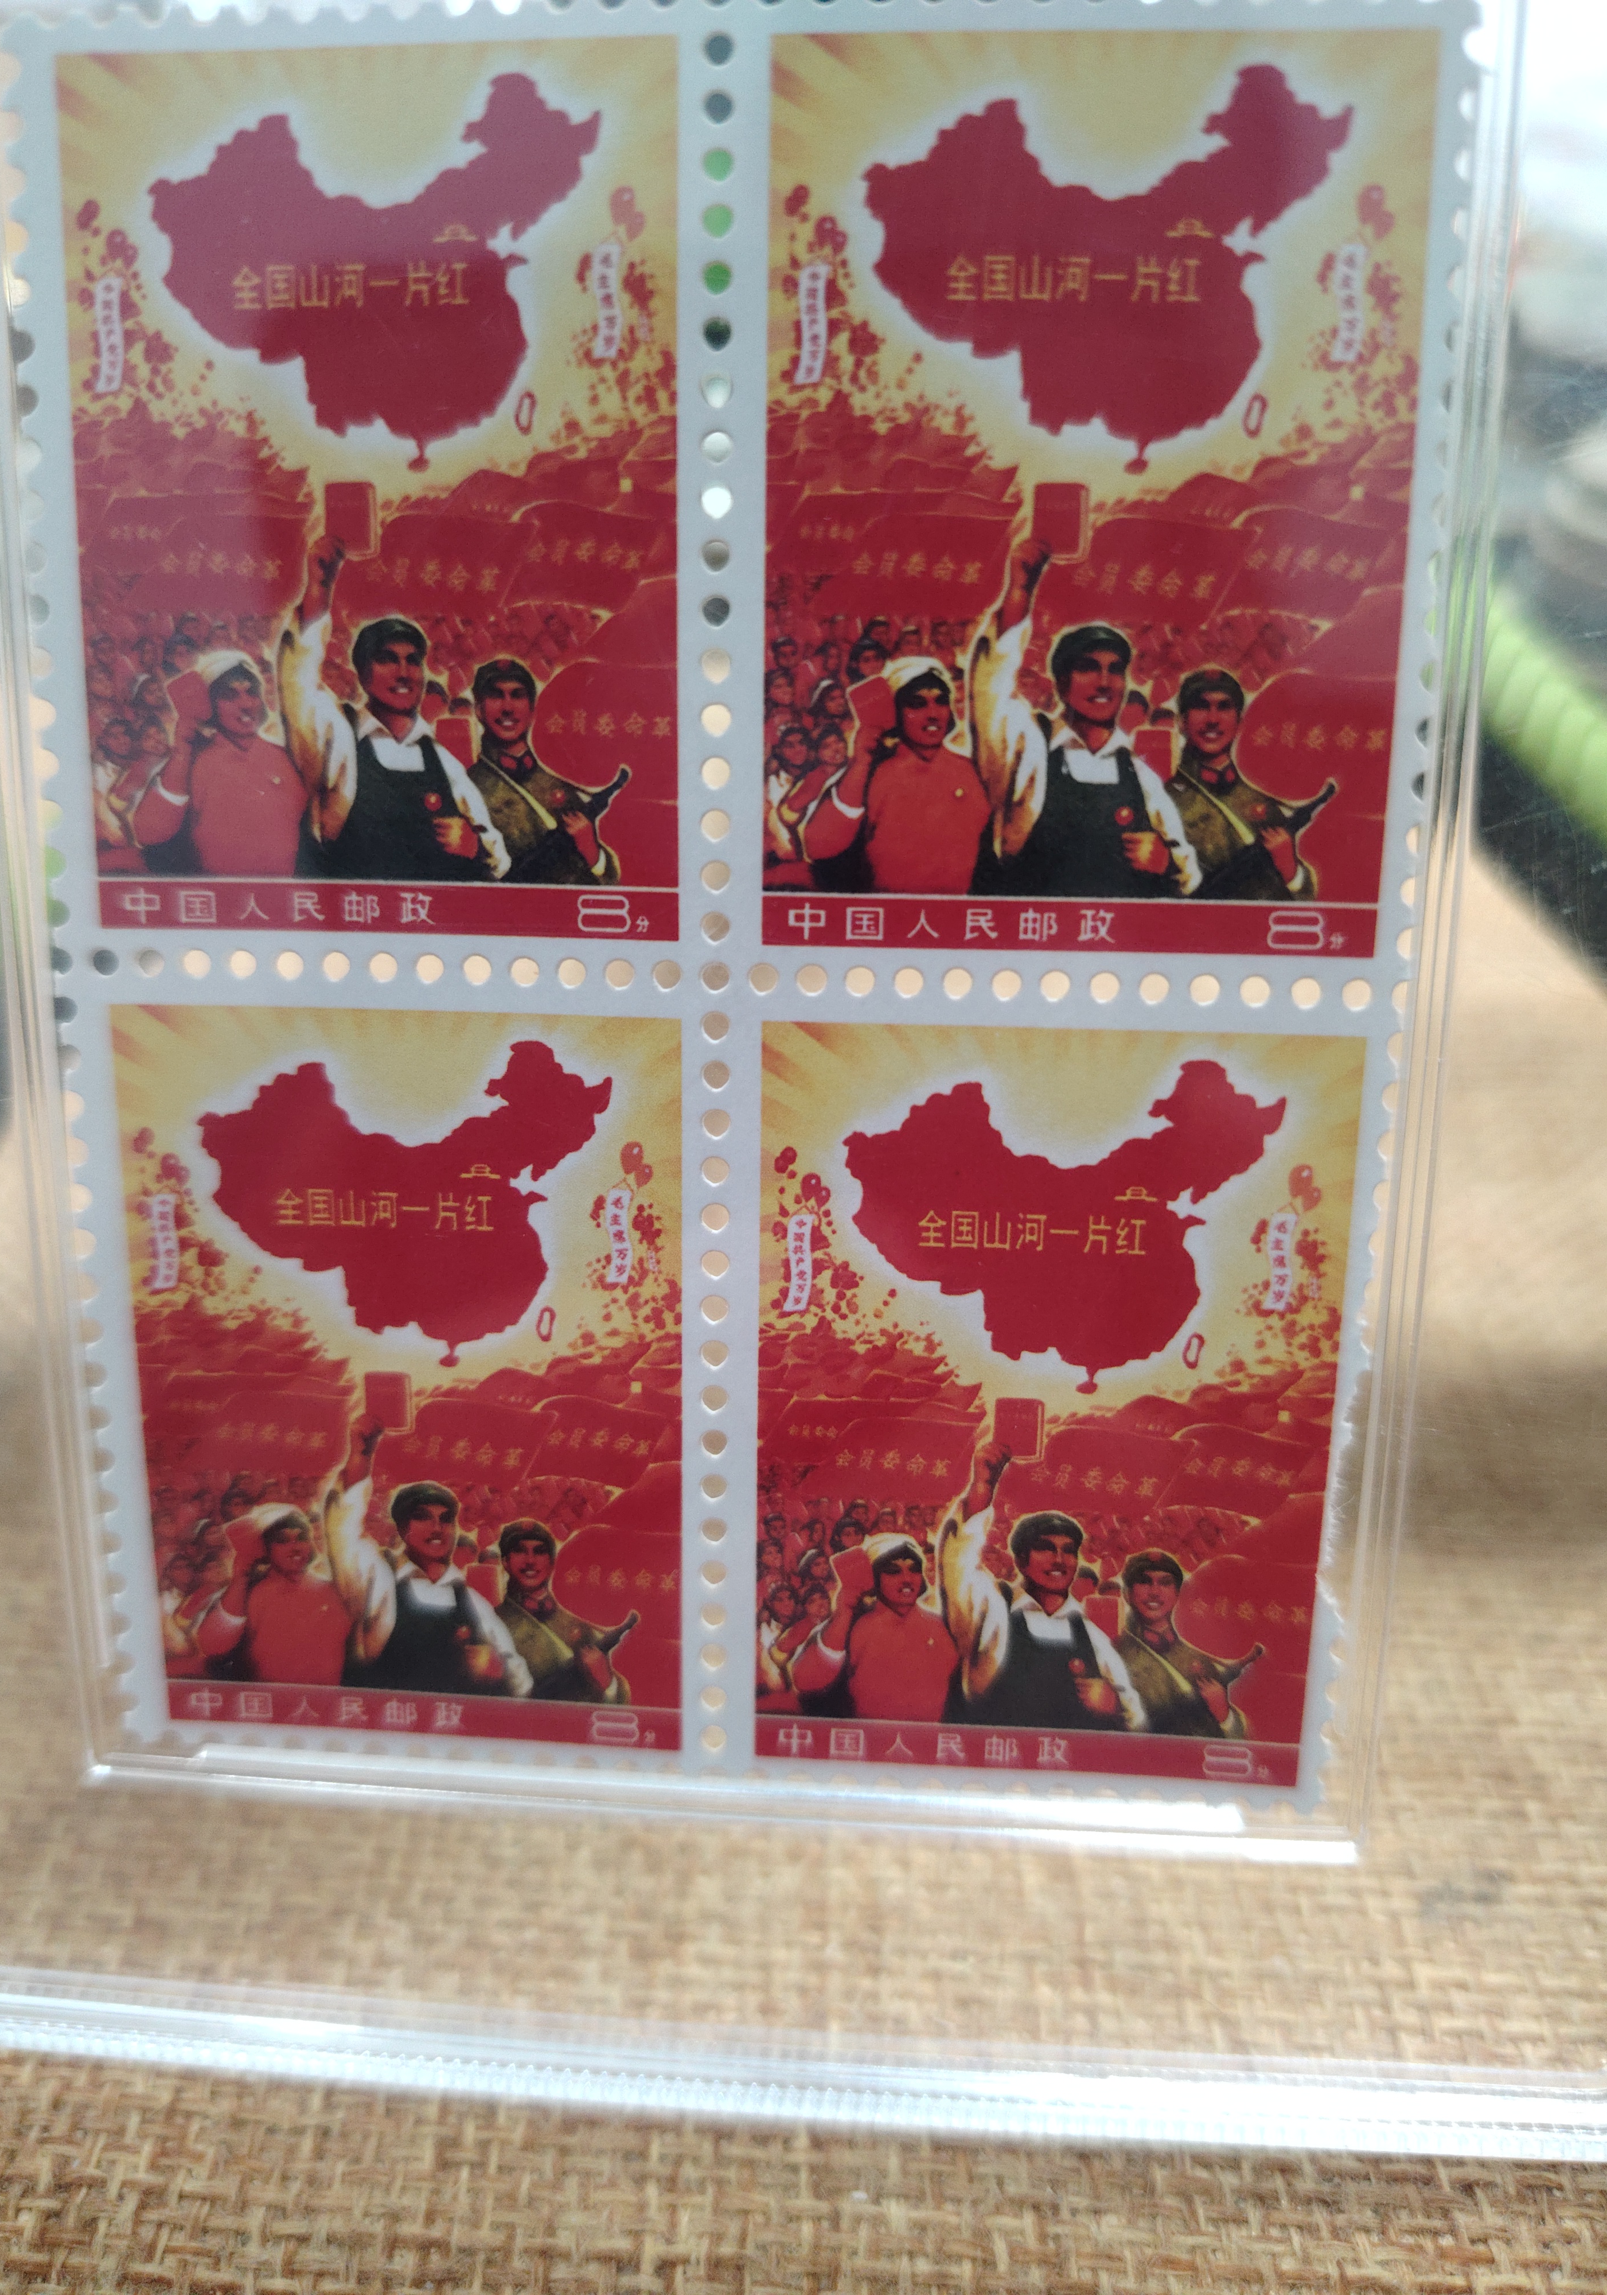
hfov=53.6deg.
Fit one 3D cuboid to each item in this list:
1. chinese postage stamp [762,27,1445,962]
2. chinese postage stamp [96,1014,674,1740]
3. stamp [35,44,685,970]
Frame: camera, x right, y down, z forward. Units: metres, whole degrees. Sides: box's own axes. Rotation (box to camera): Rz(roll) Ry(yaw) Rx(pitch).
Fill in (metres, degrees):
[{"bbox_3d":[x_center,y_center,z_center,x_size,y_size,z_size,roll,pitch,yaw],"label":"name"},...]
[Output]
[{"bbox_3d":[0.012,-0.027,0.067,0.027,0.037,0.001,2,9,3],"label":"chinese postage stamp"},{"bbox_3d":[-0.019,0.012,0.077,0.027,0.037,0.001,2,13,5],"label":"chinese postage stamp"},{"bbox_3d":[-0.019,-0.028,0.069,0.027,0.037,0.001,2,9,5],"label":"stamp"}]

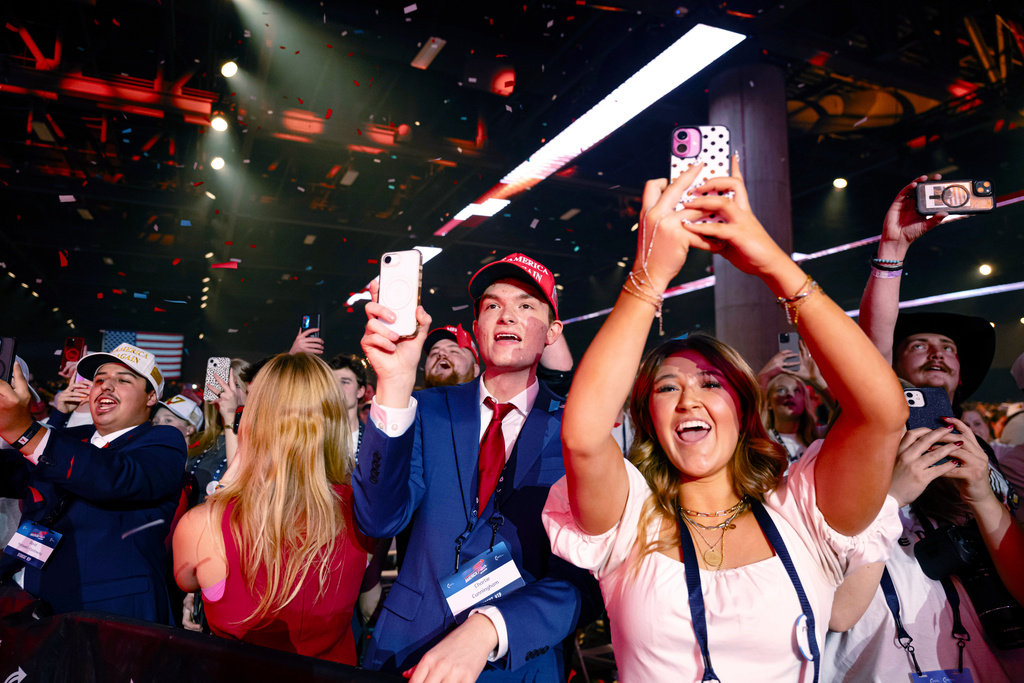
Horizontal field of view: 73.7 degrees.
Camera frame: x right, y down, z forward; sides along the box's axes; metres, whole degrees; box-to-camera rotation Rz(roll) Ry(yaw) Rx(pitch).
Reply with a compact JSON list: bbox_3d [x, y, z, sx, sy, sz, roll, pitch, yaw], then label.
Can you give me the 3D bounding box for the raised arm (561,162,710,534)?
[{"bbox_3d":[0.152,0.030,0.920,0.190,0.500,0.300,0,-7,0],"label":"raised arm"}]

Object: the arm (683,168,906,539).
[{"bbox_3d":[0.345,0.030,0.920,0.270,0.500,0.300,0,-7,0],"label":"arm"}]

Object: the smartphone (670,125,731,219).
[{"bbox_3d":[0.247,-0.212,0.895,0.077,0.153,0.012,2,-19,6],"label":"smartphone"}]

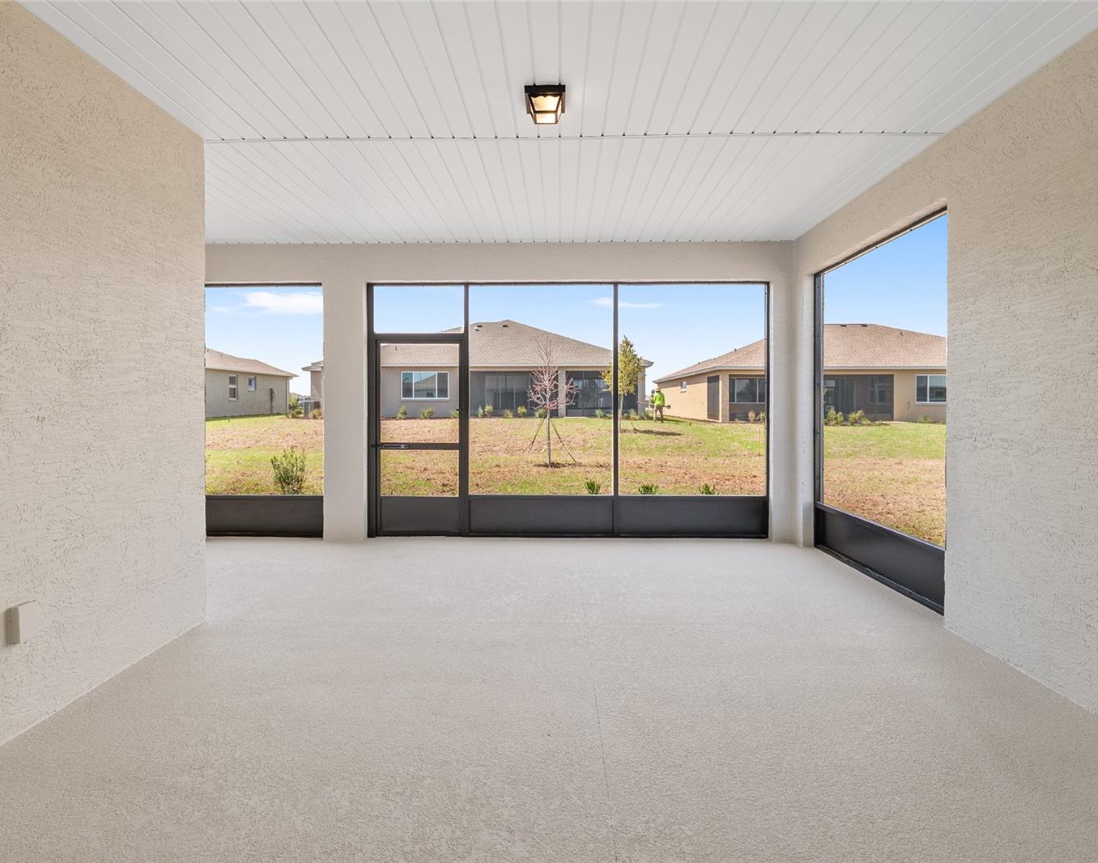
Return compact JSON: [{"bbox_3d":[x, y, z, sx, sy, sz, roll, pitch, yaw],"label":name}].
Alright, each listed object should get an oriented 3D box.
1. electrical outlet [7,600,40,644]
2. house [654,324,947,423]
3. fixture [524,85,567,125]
[{"bbox_3d":[-2.066,0.750,2.116,0.050,0.135,0.077,0,2,1],"label":"electrical outlet"},{"bbox_3d":[19.854,-4.159,37.600,21.800,6.600,17.600,0,2,0],"label":"house"},{"bbox_3d":[-0.018,-1.721,2.868,0.207,0.113,0.205,0,2,1],"label":"fixture"}]

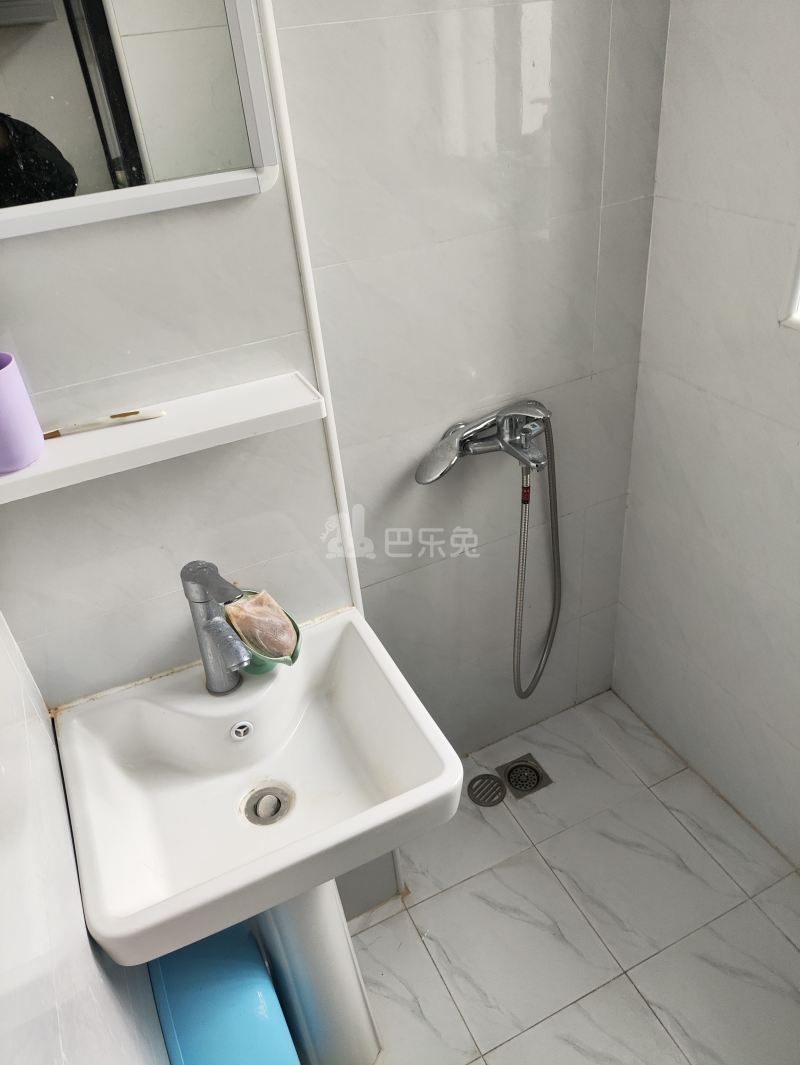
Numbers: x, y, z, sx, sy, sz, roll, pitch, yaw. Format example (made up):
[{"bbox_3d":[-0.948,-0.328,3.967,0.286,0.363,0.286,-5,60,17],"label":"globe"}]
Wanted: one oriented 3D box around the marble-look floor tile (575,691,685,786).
[{"bbox_3d":[0.561,0.502,1.812,0.120,0.010,0.277,-18,35,-17],"label":"marble-look floor tile"}]

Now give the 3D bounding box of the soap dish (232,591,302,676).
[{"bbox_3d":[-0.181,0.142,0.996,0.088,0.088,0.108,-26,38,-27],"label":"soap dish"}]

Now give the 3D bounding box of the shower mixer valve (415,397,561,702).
[{"bbox_3d":[0.180,0.071,1.427,0.300,0.710,0.180,-18,34,-18],"label":"shower mixer valve"}]

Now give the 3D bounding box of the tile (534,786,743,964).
[{"bbox_3d":[0.490,0.700,1.523,0.300,0.010,0.300,-18,35,-17],"label":"tile"}]

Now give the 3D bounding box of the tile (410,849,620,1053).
[{"bbox_3d":[0.218,0.790,1.434,0.300,0.010,0.300,-18,35,-17],"label":"tile"}]

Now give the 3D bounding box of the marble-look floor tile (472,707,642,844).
[{"bbox_3d":[0.371,0.565,1.749,0.300,0.010,0.277,-18,35,-17],"label":"marble-look floor tile"}]

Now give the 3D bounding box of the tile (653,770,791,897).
[{"bbox_3d":[0.680,0.636,1.586,0.120,0.010,0.300,-18,35,-17],"label":"tile"}]

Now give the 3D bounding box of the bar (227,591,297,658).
[{"bbox_3d":[-0.180,0.130,0.991,0.064,0.026,0.096,-34,79,-35],"label":"bar"}]

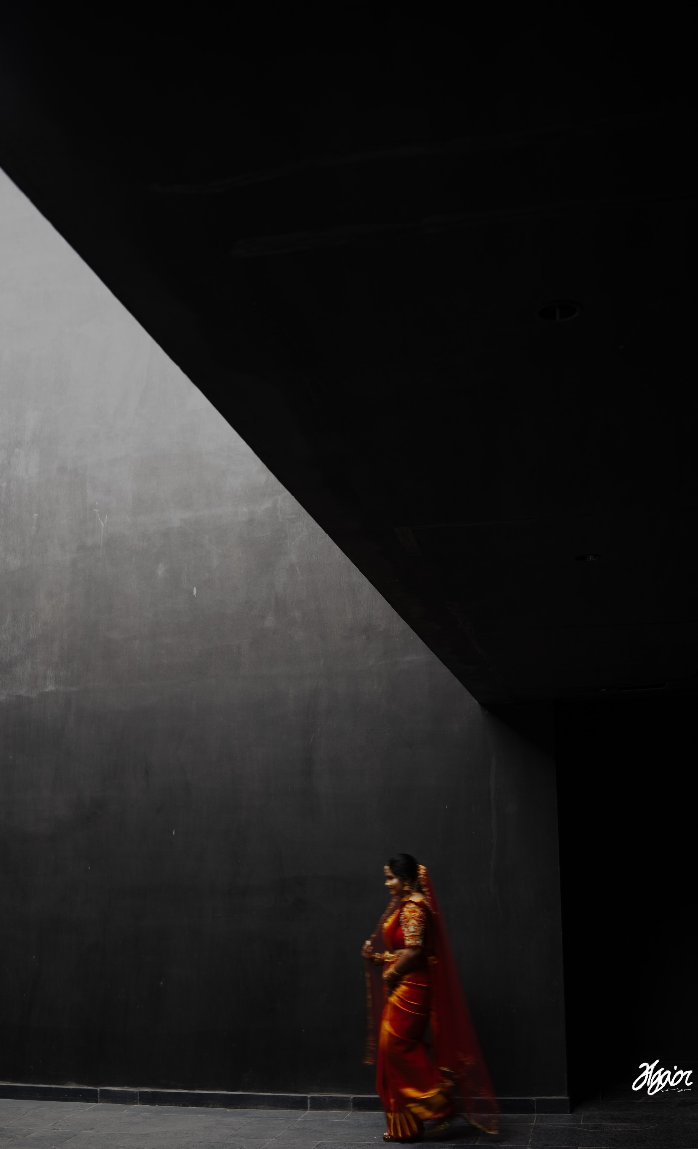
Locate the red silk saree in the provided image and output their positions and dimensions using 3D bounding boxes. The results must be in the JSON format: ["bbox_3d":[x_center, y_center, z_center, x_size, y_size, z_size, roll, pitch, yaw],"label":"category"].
[{"bbox_3d":[0.502,2.574,6.792,0.790,1.530,0.500,-2,-13,6],"label":"red silk saree"}]

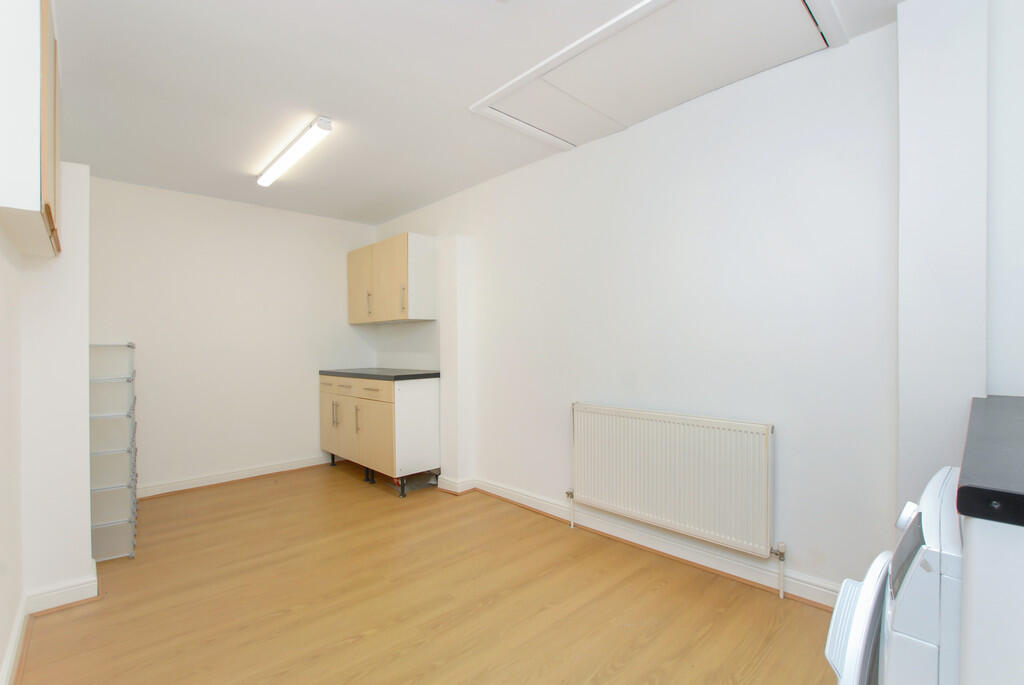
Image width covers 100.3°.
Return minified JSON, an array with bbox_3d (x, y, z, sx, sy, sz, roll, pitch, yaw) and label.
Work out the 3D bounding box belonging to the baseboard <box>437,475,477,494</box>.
[{"bbox_3d":[-0.438,1.120,3.409,0.238,0.113,0.202,-1,0,44],"label":"baseboard"}]

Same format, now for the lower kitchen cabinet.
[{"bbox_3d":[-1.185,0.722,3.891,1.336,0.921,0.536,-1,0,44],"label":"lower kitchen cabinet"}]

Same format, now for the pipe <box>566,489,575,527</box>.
[{"bbox_3d":[0.371,1.044,2.704,0.045,0.248,0.037,-1,0,44],"label":"pipe"}]

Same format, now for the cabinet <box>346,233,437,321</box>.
[{"bbox_3d":[-1.155,-0.552,4.052,1.083,0.729,0.293,-1,0,44],"label":"cabinet"}]

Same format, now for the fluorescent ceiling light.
[{"bbox_3d":[-1.421,-1.181,2.729,1.184,0.070,0.075,-1,0,45],"label":"fluorescent ceiling light"}]

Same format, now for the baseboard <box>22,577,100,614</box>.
[{"bbox_3d":[-2.011,1.133,1.919,0.228,0.104,0.022,0,0,-43],"label":"baseboard"}]

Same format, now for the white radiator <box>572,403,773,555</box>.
[{"bbox_3d":[0.791,0.669,2.292,1.049,0.599,0.101,-1,0,44],"label":"white radiator"}]

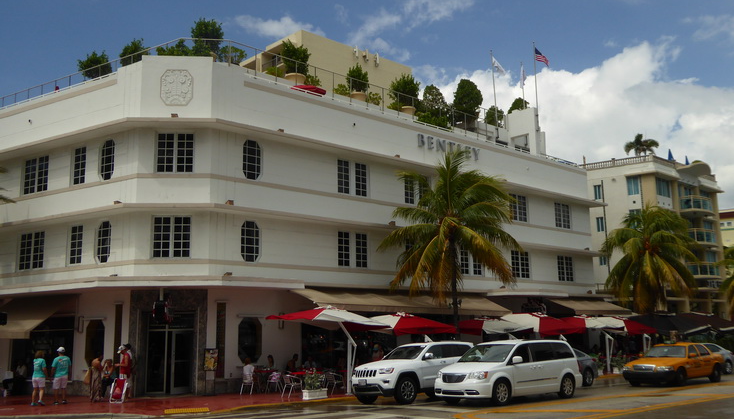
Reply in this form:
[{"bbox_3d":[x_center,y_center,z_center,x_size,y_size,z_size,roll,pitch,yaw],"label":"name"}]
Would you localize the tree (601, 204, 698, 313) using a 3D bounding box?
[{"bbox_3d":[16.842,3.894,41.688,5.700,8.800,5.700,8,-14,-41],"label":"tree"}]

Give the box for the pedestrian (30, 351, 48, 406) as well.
[{"bbox_3d":[-9.964,5.126,21.350,0.470,1.590,0.400,-3,-11,10],"label":"pedestrian"}]

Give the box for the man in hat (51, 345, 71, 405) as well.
[{"bbox_3d":[-9.432,5.120,21.666,0.560,1.700,0.350,2,-11,-15],"label":"man in hat"}]

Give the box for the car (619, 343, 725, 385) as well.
[{"bbox_3d":[11.839,5.856,26.609,5.400,1.480,2.000,9,-14,-41],"label":"car"}]

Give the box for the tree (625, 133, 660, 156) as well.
[{"bbox_3d":[22.589,-5.011,57.500,3.000,3.000,3.000,8,-14,-41],"label":"tree"}]

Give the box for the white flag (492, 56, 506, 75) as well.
[{"bbox_3d":[7.931,-8.559,41.900,0.950,1.150,0.300,-4,-11,18],"label":"white flag"}]

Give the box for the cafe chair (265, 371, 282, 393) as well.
[{"bbox_3d":[-3.391,6.314,25.606,0.560,0.790,0.580,8,-14,-41],"label":"cafe chair"}]

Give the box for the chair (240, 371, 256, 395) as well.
[{"bbox_3d":[-3.941,5.823,23.621,0.520,0.800,0.530,-8,-13,33],"label":"chair"}]

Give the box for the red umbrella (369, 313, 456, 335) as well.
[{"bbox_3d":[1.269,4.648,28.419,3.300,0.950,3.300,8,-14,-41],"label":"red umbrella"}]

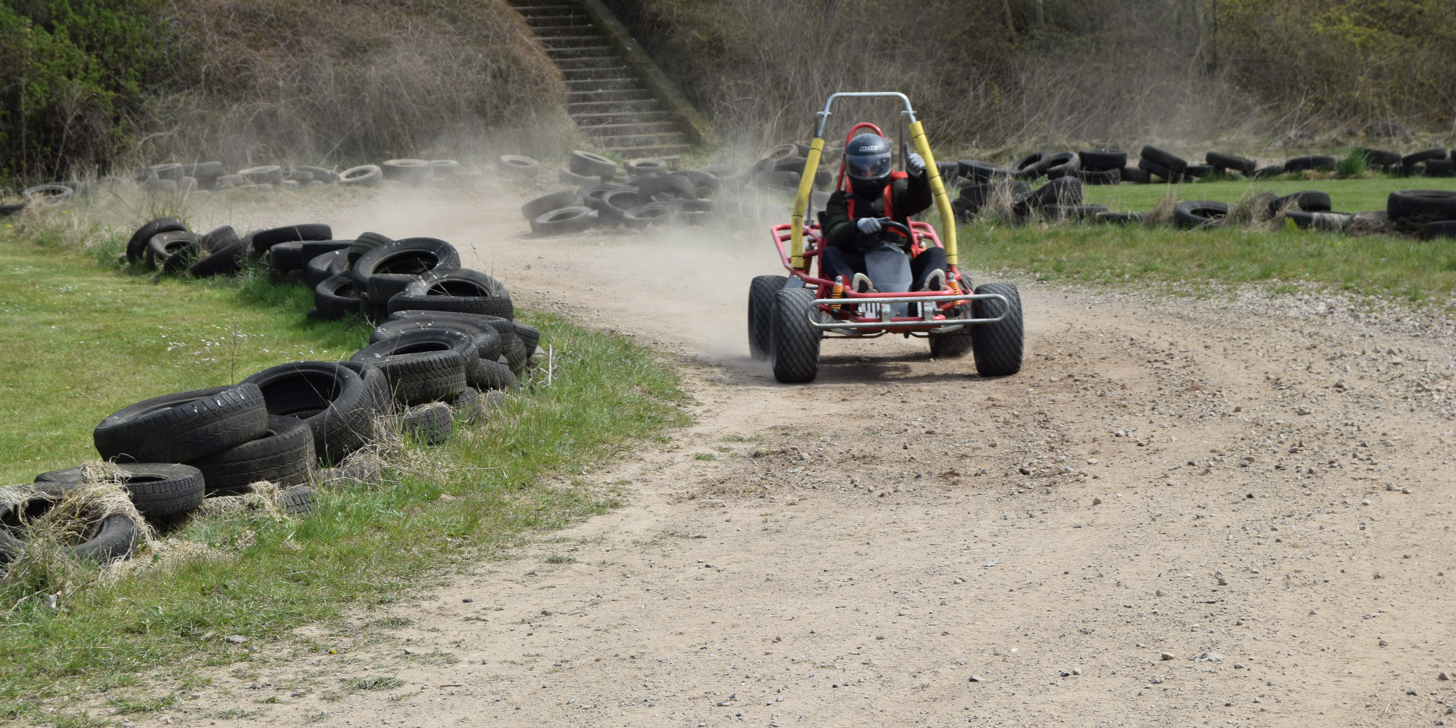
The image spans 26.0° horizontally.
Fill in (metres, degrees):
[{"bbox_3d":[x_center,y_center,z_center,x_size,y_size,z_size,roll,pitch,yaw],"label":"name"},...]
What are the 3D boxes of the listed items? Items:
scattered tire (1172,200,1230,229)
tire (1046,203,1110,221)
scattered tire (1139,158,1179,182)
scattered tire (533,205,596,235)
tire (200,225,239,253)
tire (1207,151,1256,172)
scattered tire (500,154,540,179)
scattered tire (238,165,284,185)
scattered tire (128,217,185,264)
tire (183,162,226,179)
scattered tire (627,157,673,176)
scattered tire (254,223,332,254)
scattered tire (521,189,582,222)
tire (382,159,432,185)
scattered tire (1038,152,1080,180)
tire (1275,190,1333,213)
[{"bbox_3d":[4.523,-1.396,29.800,0.615,0.175,0.615,6,20,8],"label":"scattered tire"},{"bbox_3d":[3.377,-1.438,30.500,0.630,0.190,0.630,0,6,0],"label":"tire"},{"bbox_3d":[5.516,-2.480,40.200,0.600,0.165,0.600,22,3,-1],"label":"scattered tire"},{"bbox_3d":[-1.612,-1.416,31.000,0.610,0.160,0.610,-12,17,-2],"label":"scattered tire"},{"bbox_3d":[-4.268,-0.946,25.700,0.590,0.190,0.590,-25,-2,-1],"label":"tire"},{"bbox_3d":[6.752,-2.705,42.300,0.655,0.160,0.655,12,3,8],"label":"tire"},{"bbox_3d":[-3.102,-2.942,47.000,0.610,0.185,0.610,5,17,-2],"label":"scattered tire"},{"bbox_3d":[-6.632,-2.688,44.800,0.610,0.190,0.610,-6,11,1],"label":"scattered tire"},{"bbox_3d":[-4.650,-0.975,26.000,0.610,0.180,0.610,-14,-30,1],"label":"scattered tire"},{"bbox_3d":[-6.764,-2.480,40.600,0.620,0.200,0.620,-4,6,0],"label":"tire"},{"bbox_3d":[-1.207,-2.919,47.300,0.610,0.170,0.610,0,20,-1],"label":"scattered tire"},{"bbox_3d":[-3.448,-0.992,25.000,0.615,0.165,0.615,-9,-4,-1],"label":"scattered tire"},{"bbox_3d":[-1.705,-1.550,30.800,0.610,0.165,0.610,-15,-5,-1],"label":"scattered tire"},{"bbox_3d":[-4.190,-2.501,41.200,0.630,0.210,0.630,0,11,0],"label":"tire"},{"bbox_3d":[4.498,-2.672,42.500,0.545,0.170,0.545,-22,21,7],"label":"scattered tire"},{"bbox_3d":[5.315,-1.469,29.300,0.590,0.175,0.590,-12,-10,-2],"label":"tire"}]

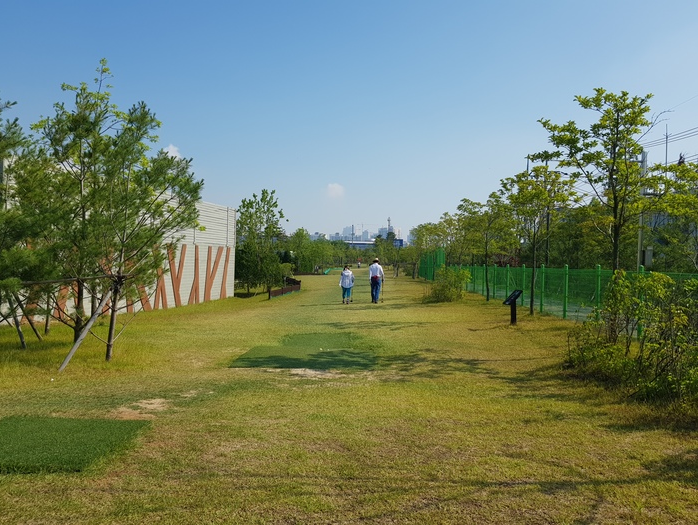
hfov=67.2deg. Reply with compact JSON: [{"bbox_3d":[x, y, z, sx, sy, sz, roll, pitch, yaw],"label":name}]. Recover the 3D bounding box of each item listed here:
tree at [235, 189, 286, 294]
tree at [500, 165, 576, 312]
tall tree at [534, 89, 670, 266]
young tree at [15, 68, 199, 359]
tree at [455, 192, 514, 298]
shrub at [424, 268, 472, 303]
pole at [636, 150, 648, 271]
[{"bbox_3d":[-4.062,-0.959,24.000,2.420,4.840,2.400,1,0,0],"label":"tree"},{"bbox_3d":[5.622,-0.668,15.600,2.200,4.480,2.200,1,0,0],"label":"tree"},{"bbox_3d":[4.918,-0.921,10.200,2.600,4.910,2.600,1,0,0],"label":"tall tree"},{"bbox_3d":[-3.728,-0.806,8.150,2.880,4.650,2.700,1,0,0],"label":"young tree"},{"bbox_3d":[5.596,-0.631,21.400,2.360,4.440,2.300,1,0,0],"label":"tree"},{"bbox_3d":[3.953,0.883,21.100,1.930,1.440,1.800,1,0,0],"label":"shrub"},{"bbox_3d":[19.975,-2.978,36.000,0.400,9.380,0.400,1,0,0],"label":"pole"}]

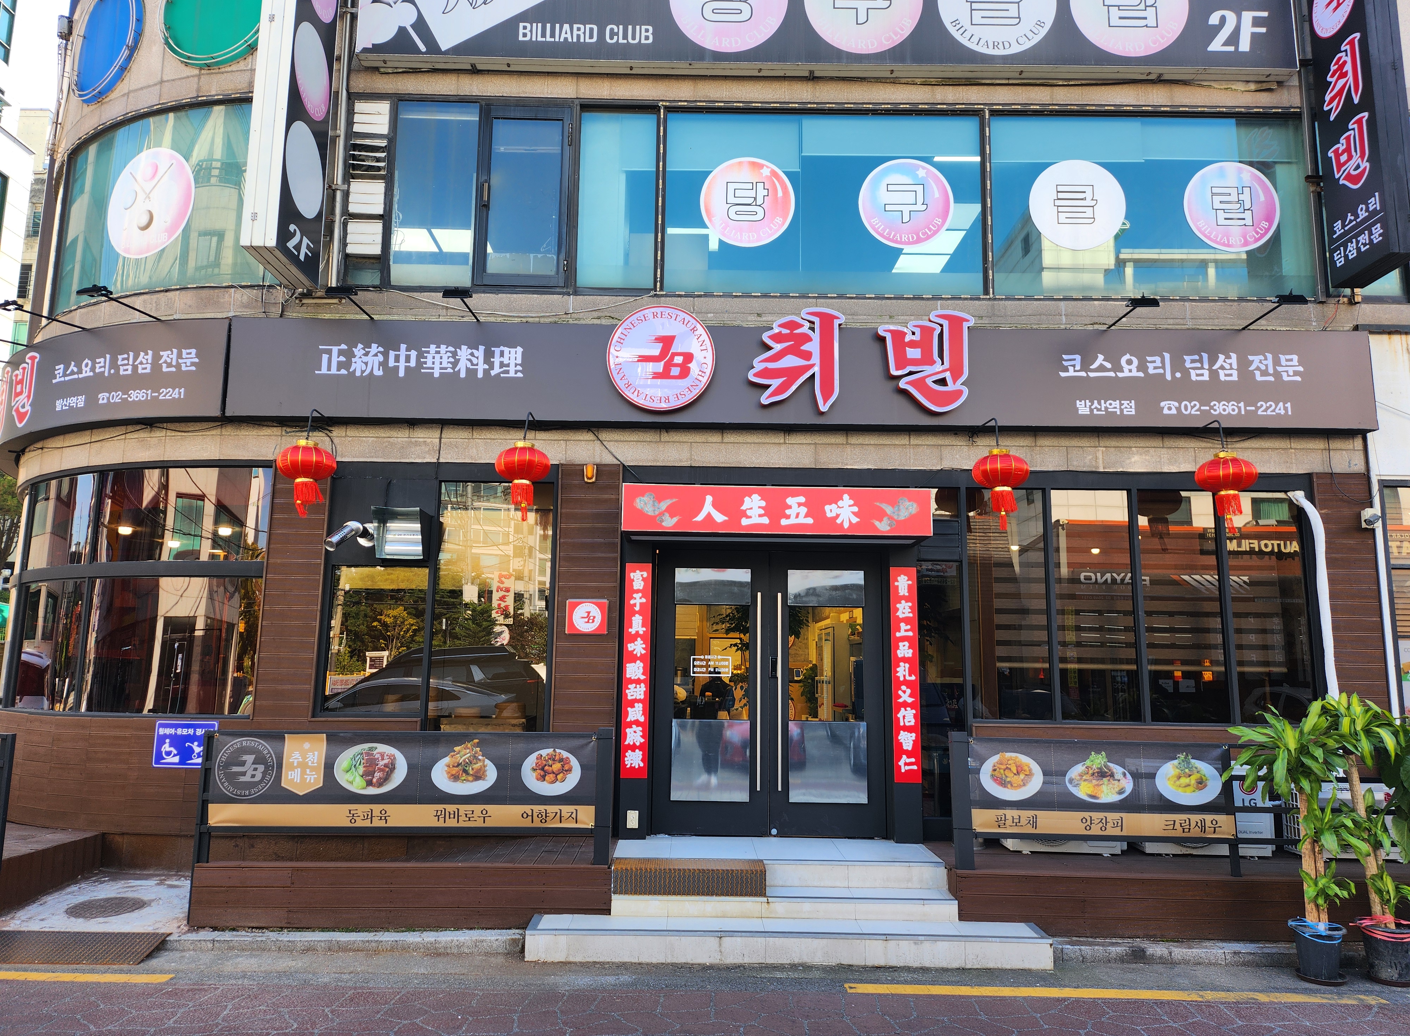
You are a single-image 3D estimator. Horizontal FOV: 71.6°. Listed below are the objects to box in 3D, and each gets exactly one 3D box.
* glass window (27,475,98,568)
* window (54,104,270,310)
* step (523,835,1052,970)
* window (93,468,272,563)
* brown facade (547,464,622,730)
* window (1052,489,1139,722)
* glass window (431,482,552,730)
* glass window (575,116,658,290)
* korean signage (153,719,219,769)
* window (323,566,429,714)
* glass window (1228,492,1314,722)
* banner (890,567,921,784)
[{"bbox_3d":[-5.524,0.038,8.367,1.080,0.790,0.100,-5,-10,31],"label":"glass window"},{"bbox_3d":[-4.765,-2.684,8.554,2.640,1.620,0.300,-2,-9,21],"label":"window"},{"bbox_3d":[0.510,2.550,6.629,3.170,0.479,1.434,1,-8,0],"label":"step"},{"bbox_3d":[-4.250,-0.024,7.883,1.609,0.756,0.150,-1,-8,13],"label":"window"},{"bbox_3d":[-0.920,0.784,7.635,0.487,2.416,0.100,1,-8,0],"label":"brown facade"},{"bbox_3d":[3.063,0.671,7.673,0.612,1.823,0.080,0,-9,0],"label":"window"},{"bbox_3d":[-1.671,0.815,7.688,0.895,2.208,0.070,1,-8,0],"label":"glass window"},{"bbox_3d":[-0.731,-2.644,8.176,0.660,1.570,0.100,1,-9,0],"label":"glass window"},{"bbox_3d":[-3.993,1.742,7.500,0.505,0.360,0.025,0,-9,7],"label":"korean signage"},{"bbox_3d":[-2.577,0.949,7.662,0.774,1.143,0.080,0,-9,0],"label":"window"},{"bbox_3d":[4.420,0.687,7.662,0.593,1.817,0.080,0,-9,0],"label":"glass window"},{"bbox_3d":[1.519,1.181,7.396,0.202,1.606,0.030,1,-8,0],"label":"banner"}]

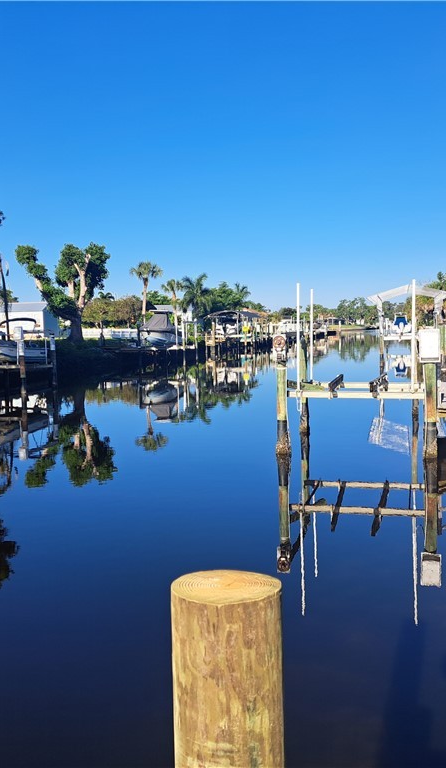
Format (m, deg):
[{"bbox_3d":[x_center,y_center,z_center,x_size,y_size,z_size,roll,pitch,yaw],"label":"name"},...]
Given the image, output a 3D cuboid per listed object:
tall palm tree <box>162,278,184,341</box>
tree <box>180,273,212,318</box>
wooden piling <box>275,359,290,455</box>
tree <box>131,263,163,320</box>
[{"bbox_3d":[-4.918,-7.544,72.001,2.600,6.050,2.600,-2,5,-4],"label":"tall palm tree"},{"bbox_3d":[-2.765,-8.610,77.001,3.600,6.690,3.600,-2,5,-2],"label":"tree"},{"bbox_3d":[1.234,0.520,14.600,0.270,1.970,0.270,-1,5,5],"label":"wooden piling"},{"bbox_3d":[-6.724,-7.320,62.001,2.800,6.680,2.800,-2,5,-6],"label":"tree"}]

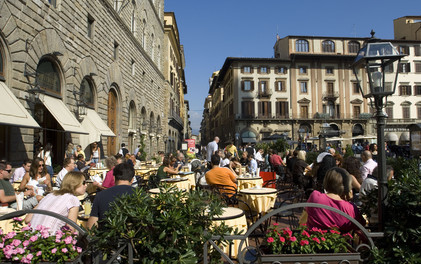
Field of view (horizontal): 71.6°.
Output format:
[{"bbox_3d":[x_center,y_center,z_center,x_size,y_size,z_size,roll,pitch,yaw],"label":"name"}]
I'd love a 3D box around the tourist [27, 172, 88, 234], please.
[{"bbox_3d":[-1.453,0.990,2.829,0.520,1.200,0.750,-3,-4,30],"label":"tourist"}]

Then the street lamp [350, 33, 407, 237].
[{"bbox_3d":[1.442,0.326,2.485,0.340,2.420,0.340,-1,-3,7],"label":"street lamp"}]

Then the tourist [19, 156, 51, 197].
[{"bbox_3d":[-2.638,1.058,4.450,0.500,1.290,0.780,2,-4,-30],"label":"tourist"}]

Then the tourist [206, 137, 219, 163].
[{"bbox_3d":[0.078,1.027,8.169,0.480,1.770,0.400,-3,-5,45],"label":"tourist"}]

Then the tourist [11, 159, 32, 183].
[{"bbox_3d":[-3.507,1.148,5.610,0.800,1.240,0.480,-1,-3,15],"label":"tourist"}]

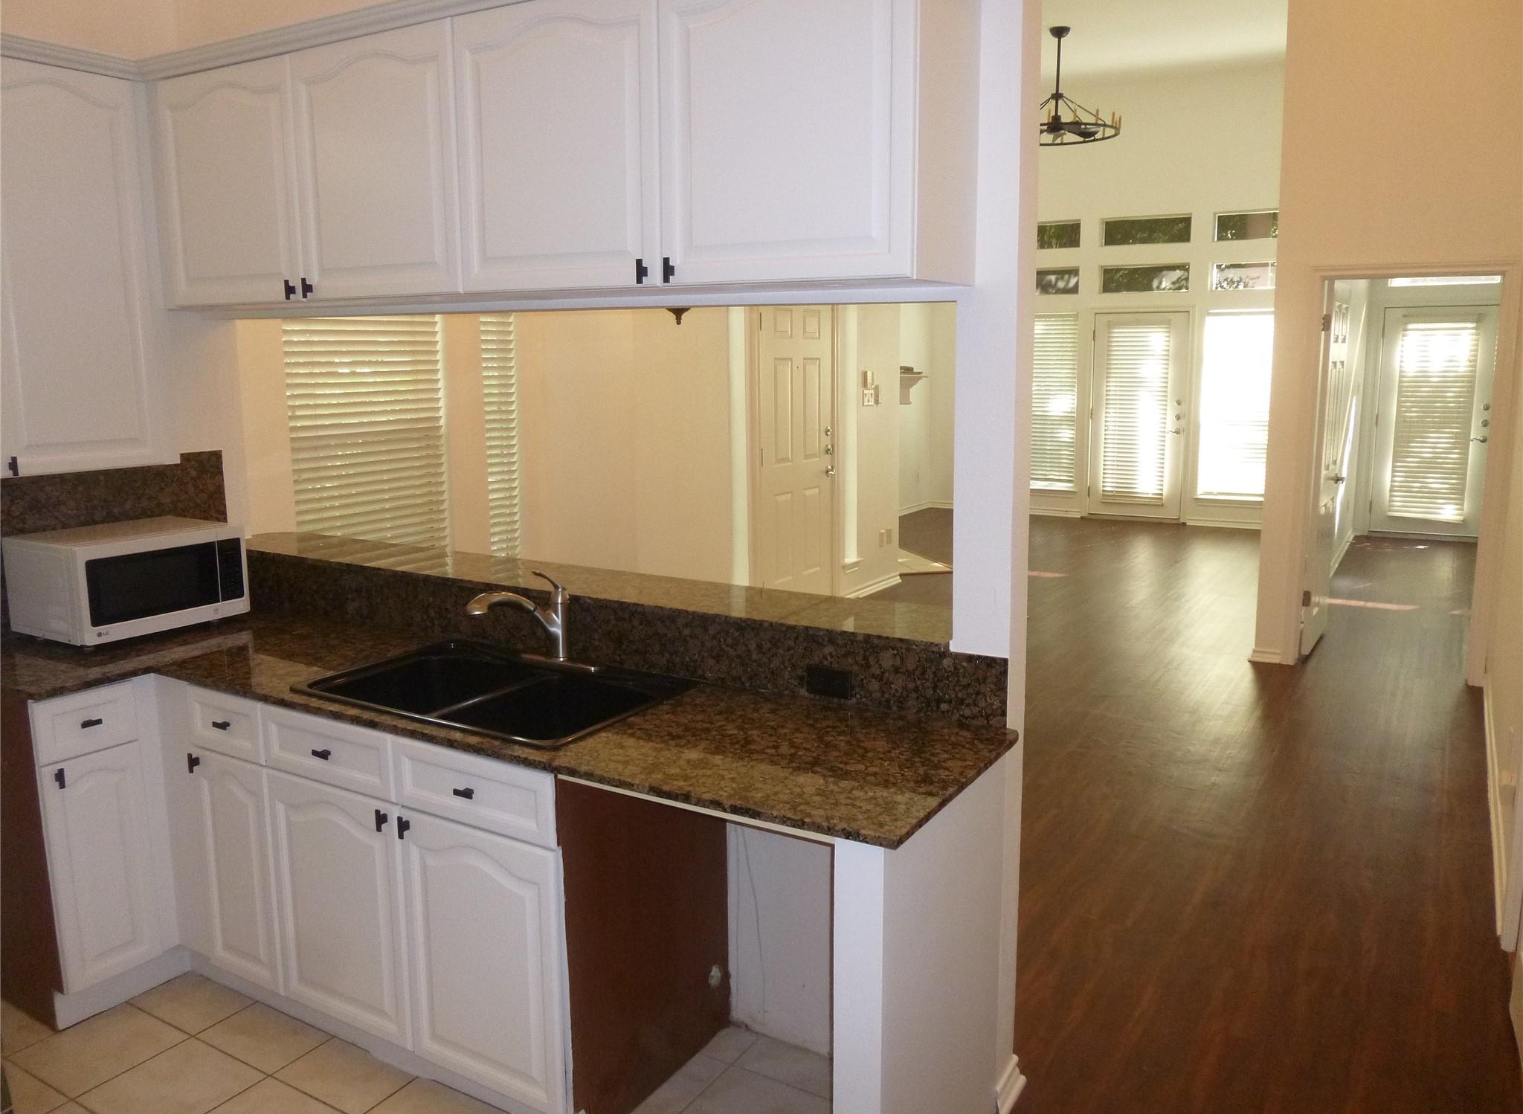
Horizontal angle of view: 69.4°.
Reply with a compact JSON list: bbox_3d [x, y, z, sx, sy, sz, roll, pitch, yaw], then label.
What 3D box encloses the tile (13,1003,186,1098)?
[{"bbox_3d":[-1.650,1.230,2.752,0.305,0.010,0.305,5,12,31],"label":"tile"}]

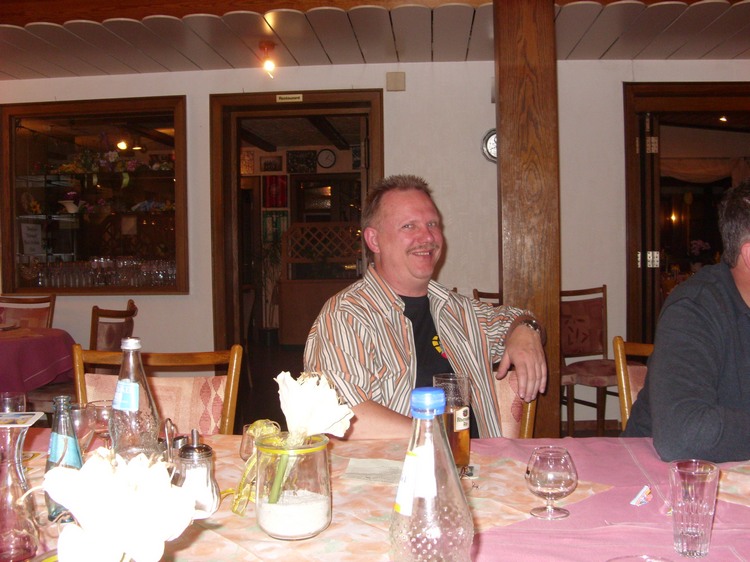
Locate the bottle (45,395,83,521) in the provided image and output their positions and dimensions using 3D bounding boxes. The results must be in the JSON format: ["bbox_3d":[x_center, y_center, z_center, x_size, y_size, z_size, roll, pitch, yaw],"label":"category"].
[{"bbox_3d":[-0.479,0.273,1.265,0.060,0.192,0.060,-1,1,3],"label":"bottle"}]

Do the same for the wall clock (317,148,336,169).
[{"bbox_3d":[-0.630,-1.593,10.700,0.255,0.255,0.045,-1,2,4],"label":"wall clock"}]

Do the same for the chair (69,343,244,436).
[{"bbox_3d":[-0.572,0.630,1.873,0.450,0.920,0.540,-1,2,6],"label":"chair"}]

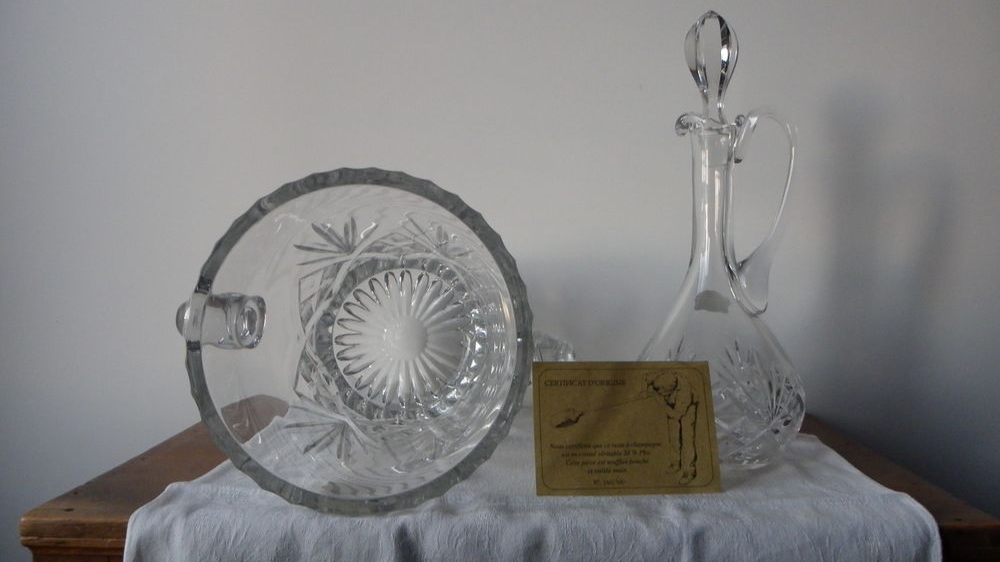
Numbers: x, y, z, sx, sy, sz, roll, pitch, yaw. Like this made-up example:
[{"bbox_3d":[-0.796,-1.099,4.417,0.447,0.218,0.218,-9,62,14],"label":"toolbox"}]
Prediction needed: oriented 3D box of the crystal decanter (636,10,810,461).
[{"bbox_3d":[0.158,-0.035,0.555,0.135,0.325,0.133,0,2,12],"label":"crystal decanter"}]

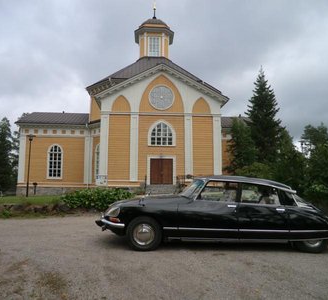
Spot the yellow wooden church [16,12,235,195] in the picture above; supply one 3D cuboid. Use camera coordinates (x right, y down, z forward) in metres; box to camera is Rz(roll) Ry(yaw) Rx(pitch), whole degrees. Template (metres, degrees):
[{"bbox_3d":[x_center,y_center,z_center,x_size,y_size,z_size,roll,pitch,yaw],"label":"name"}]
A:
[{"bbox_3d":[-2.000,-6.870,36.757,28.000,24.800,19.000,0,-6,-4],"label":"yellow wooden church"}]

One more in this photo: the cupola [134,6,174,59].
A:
[{"bbox_3d":[-1.250,-15.675,38.116,5.500,8.200,5.500,0,-6,-4],"label":"cupola"}]

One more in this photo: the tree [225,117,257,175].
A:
[{"bbox_3d":[6.800,0.807,24.556,2.900,6.700,2.900,0,-6,0],"label":"tree"}]

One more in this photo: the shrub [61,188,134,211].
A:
[{"bbox_3d":[-2.800,2.110,11.741,3.000,0.940,1.600,0,-6,0],"label":"shrub"}]

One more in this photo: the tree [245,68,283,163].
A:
[{"bbox_3d":[9.750,-1.960,26.869,3.900,12.700,3.900,0,-6,0],"label":"tree"}]

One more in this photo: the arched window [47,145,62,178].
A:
[{"bbox_3d":[-12.450,1.350,31.639,1.850,3.950,0.300,0,-6,-4],"label":"arched window"}]

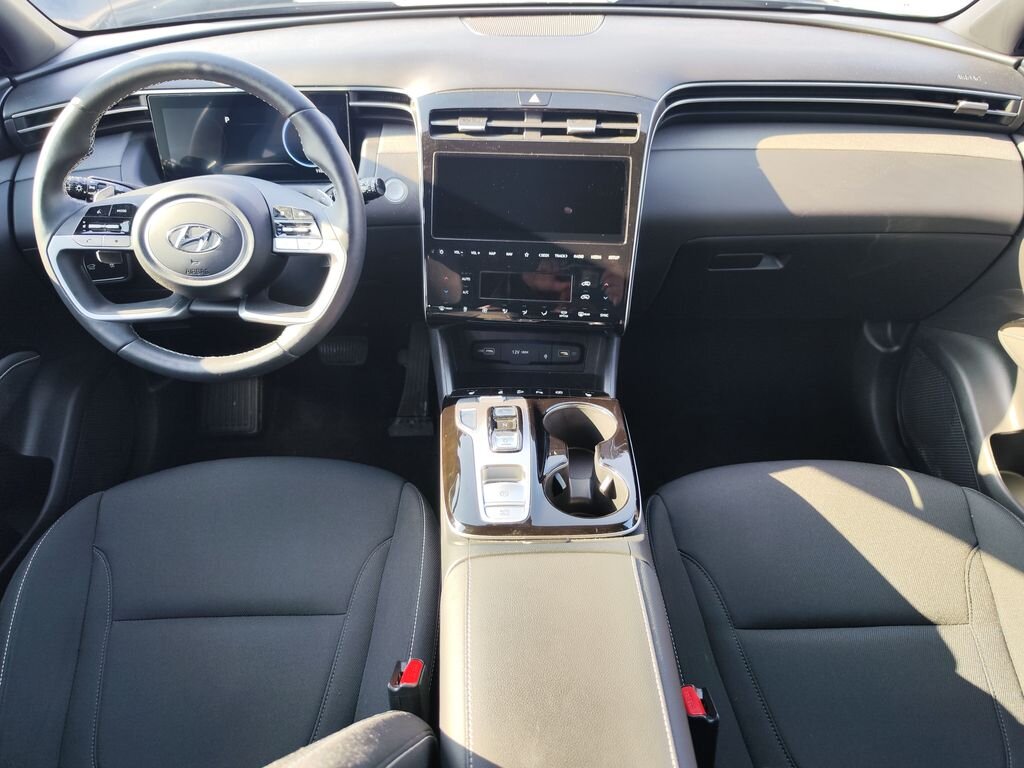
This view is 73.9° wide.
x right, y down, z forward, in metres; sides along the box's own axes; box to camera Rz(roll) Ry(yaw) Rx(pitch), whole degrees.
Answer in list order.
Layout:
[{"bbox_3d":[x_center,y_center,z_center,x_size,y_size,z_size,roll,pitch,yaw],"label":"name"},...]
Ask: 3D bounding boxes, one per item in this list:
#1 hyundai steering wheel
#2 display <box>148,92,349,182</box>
[{"bbox_3d":[-0.356,-0.187,0.807,0.372,0.368,0.105,1,10,-2],"label":"hyundai steering wheel"},{"bbox_3d":[-0.360,-0.347,0.961,0.267,0.115,0.030,1,25,-2],"label":"display"}]

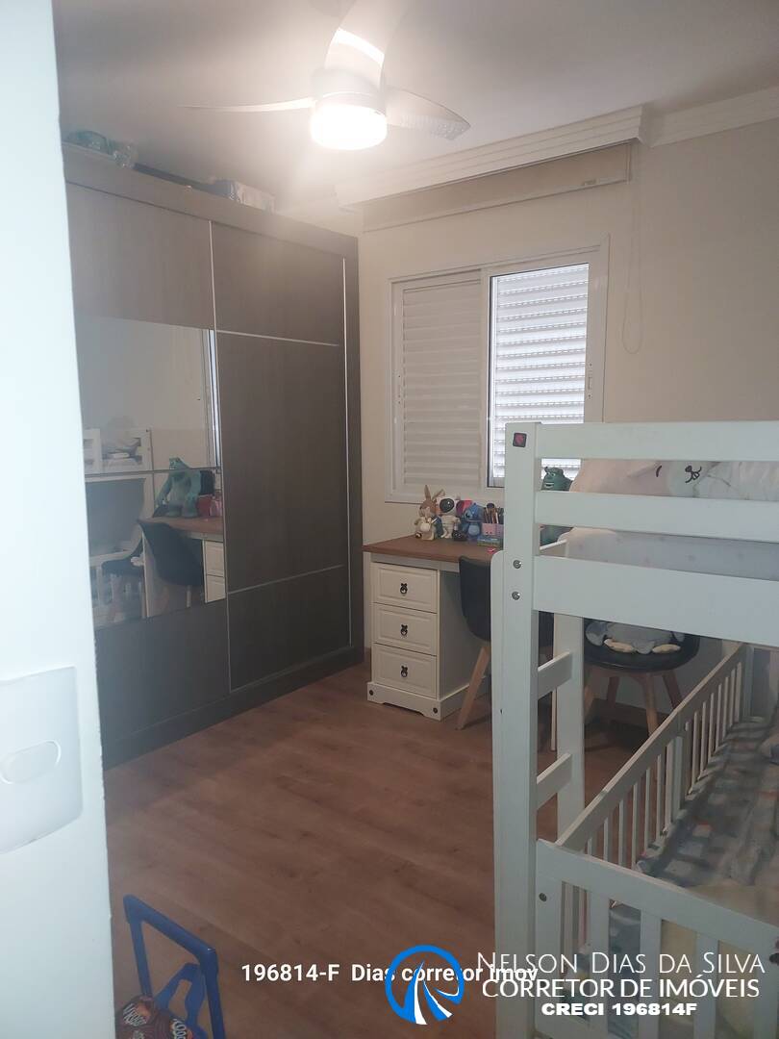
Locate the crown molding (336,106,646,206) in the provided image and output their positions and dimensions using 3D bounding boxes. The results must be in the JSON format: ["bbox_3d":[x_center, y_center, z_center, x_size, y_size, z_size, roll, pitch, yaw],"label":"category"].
[{"bbox_3d":[0.426,-1.613,3.853,1.560,0.140,0.160,4,9,36],"label":"crown molding"}]

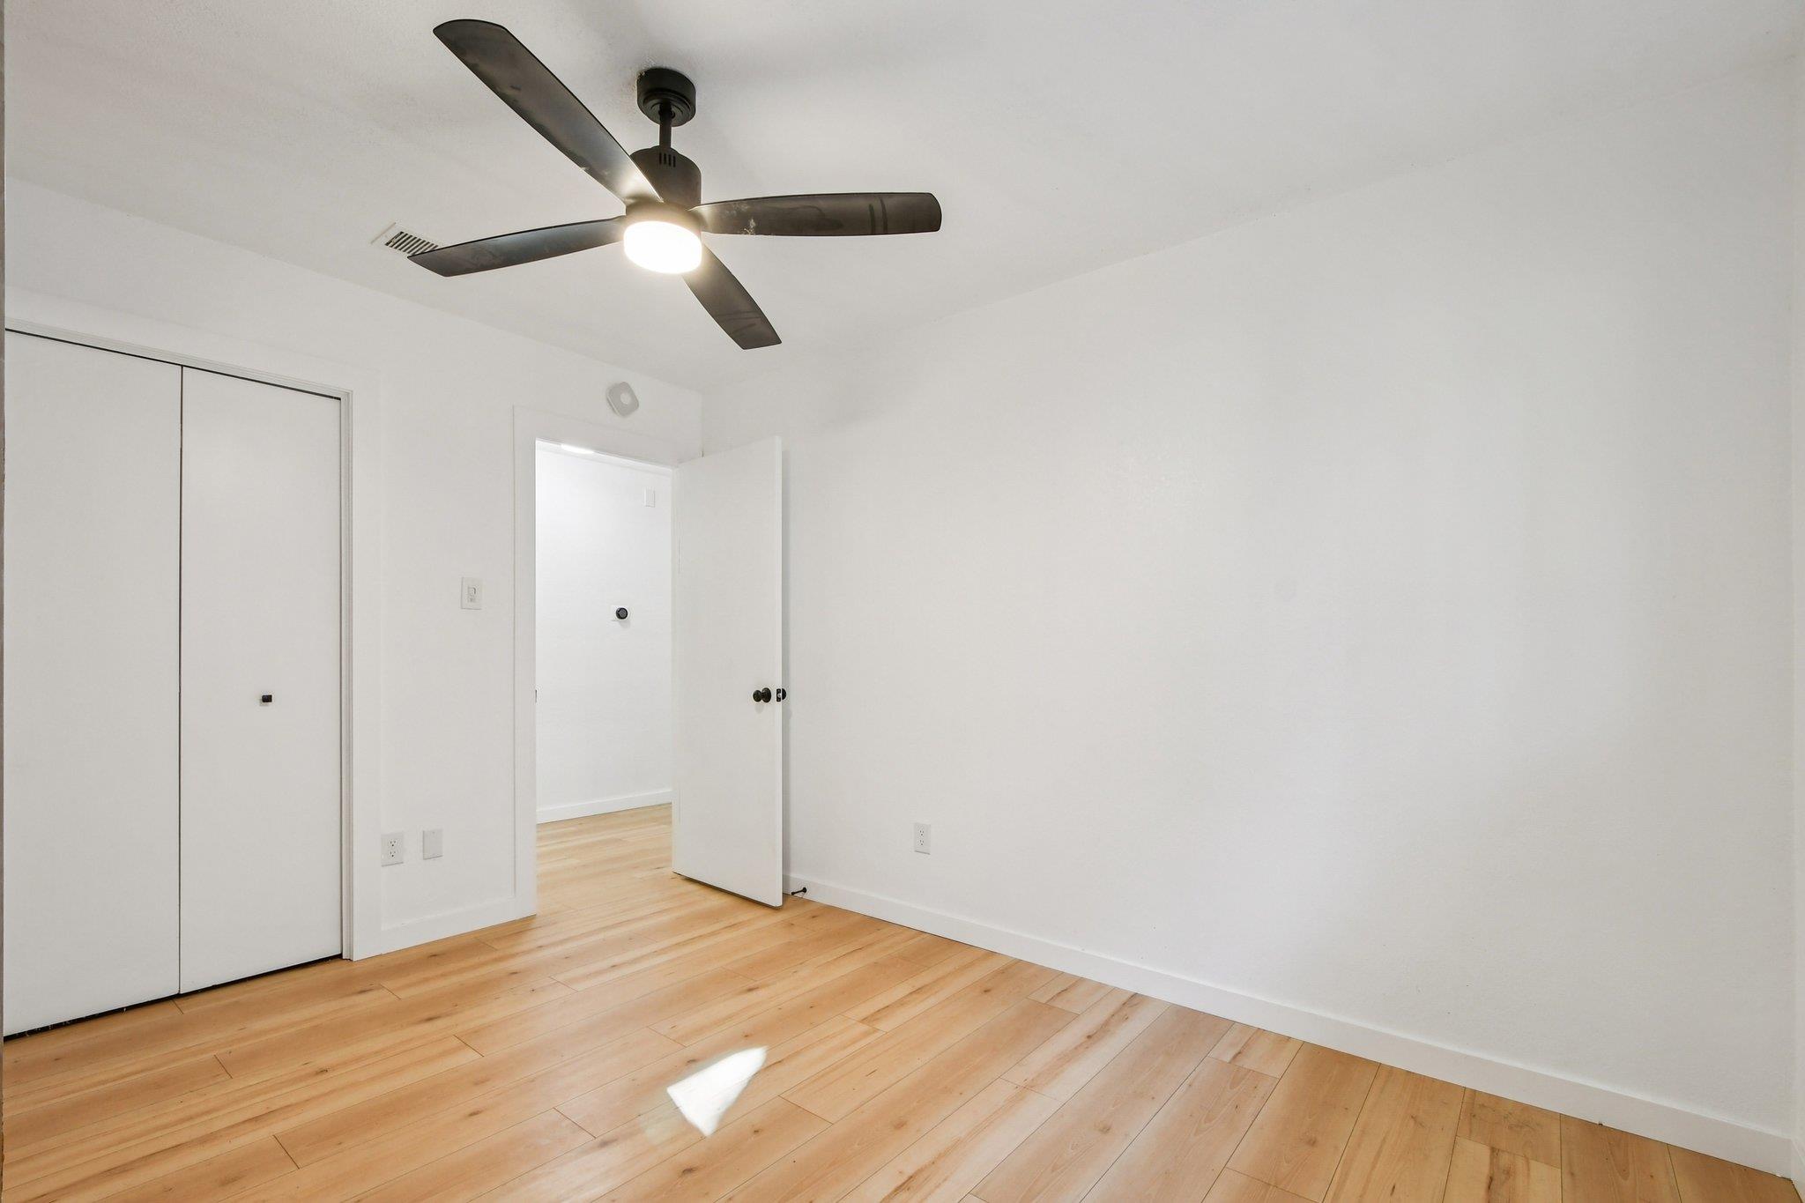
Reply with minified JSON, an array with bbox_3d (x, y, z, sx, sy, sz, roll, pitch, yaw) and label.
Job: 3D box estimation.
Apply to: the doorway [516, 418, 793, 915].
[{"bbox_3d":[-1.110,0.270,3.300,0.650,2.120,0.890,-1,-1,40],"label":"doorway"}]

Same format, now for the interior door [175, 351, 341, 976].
[{"bbox_3d":[-2.155,0.265,2.555,0.036,2.000,0.425,-1,-1,40],"label":"interior door"}]

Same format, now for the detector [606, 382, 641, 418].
[{"bbox_3d":[-1.305,-0.943,3.515,0.042,0.148,0.145,-1,-1,40],"label":"detector"}]

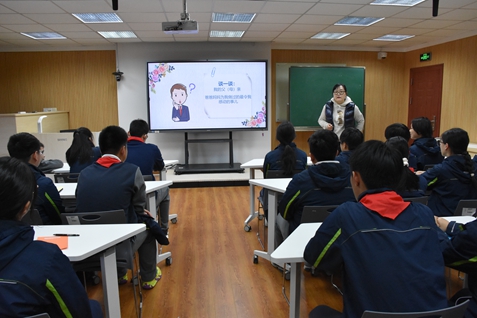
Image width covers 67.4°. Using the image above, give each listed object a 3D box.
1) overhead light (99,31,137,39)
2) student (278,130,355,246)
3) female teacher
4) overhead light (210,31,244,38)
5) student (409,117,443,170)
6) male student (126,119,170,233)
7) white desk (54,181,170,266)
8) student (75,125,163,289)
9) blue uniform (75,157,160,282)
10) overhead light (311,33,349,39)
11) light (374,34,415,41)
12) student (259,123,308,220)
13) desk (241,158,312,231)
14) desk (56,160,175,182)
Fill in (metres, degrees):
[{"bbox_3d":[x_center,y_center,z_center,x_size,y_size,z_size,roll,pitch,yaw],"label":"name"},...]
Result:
[{"bbox_3d":[-2.010,-2.104,5.995,0.600,0.060,0.600,-1,9,-5],"label":"overhead light"},{"bbox_3d":[0.585,0.397,2.793,0.580,1.270,0.700,-2,9,-8],"label":"student"},{"bbox_3d":[1.404,-0.190,4.893,0.600,1.650,0.380,3,10,19],"label":"female teacher"},{"bbox_3d":[-0.187,-2.117,6.081,0.590,0.060,0.590,-2,9,-6],"label":"overhead light"},{"bbox_3d":[1.972,0.170,3.888,0.480,1.250,0.750,-3,10,-17],"label":"student"},{"bbox_3d":[-0.944,0.232,3.607,0.500,1.270,0.760,0,9,0],"label":"male student"},{"bbox_3d":[-1.310,0.633,3.084,1.450,0.750,0.500,-2,9,-6],"label":"white desk"},{"bbox_3d":[-0.889,0.418,2.657,0.510,1.310,0.740,-1,9,-2],"label":"student"},{"bbox_3d":[-0.837,0.466,2.556,0.500,1.020,0.680,0,9,2],"label":"blue uniform"},{"bbox_3d":[1.622,-2.153,6.271,0.590,0.060,0.590,-2,9,-6],"label":"overhead light"},{"bbox_3d":[2.789,-2.160,6.396,0.590,0.060,0.590,-2,9,-6],"label":"light"},{"bbox_3d":[0.458,0.214,3.764,0.460,1.230,0.770,-1,9,-5],"label":"student"},{"bbox_3d":[0.619,0.399,4.115,1.220,0.750,0.430,-1,9,-5],"label":"desk"},{"bbox_3d":[-1.478,0.447,4.268,1.500,0.750,0.500,-2,9,-6],"label":"desk"}]

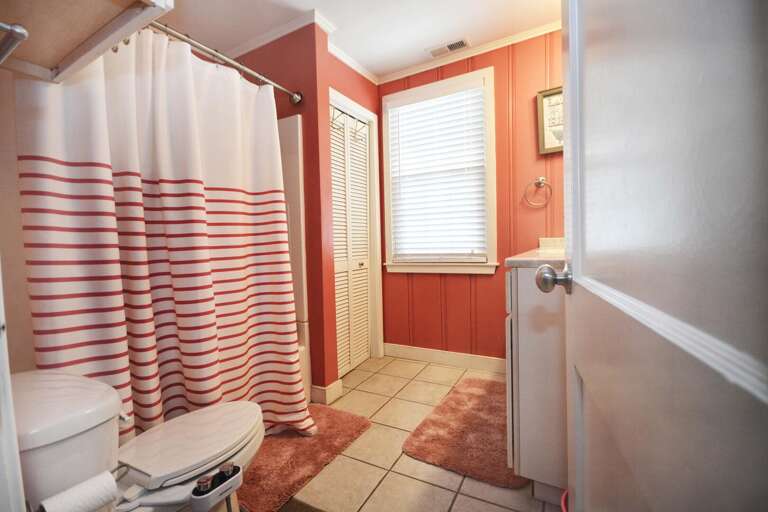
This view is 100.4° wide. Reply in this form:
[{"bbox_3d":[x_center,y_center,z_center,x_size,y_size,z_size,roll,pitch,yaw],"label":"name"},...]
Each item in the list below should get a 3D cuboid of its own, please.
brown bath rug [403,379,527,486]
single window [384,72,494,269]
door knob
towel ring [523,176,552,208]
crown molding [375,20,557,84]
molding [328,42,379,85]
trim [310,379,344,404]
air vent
[{"bbox_3d":[0.544,0.888,1.786,0.531,0.026,0.949,-1,1,28],"label":"brown bath rug"},{"bbox_3d":[0.417,-0.625,2.621,0.975,1.544,0.099,-1,1,28],"label":"single window"},{"bbox_3d":[0.354,0.048,0.667,0.065,0.062,0.062,-1,1,28],"label":"door knob"},{"bbox_3d":[1.083,-0.438,2.240,0.171,0.211,0.061,-1,1,28],"label":"towel ring"},{"bbox_3d":[0.658,-1.557,2.443,1.645,0.052,0.047,-1,1,28],"label":"crown molding"},{"bbox_3d":[-0.249,-1.502,2.493,0.047,0.052,0.810,-1,6,30],"label":"molding"},{"bbox_3d":[-0.367,0.867,2.076,0.136,0.108,0.177,-1,1,28],"label":"trim"},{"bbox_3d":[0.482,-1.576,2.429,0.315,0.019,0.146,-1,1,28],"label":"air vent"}]

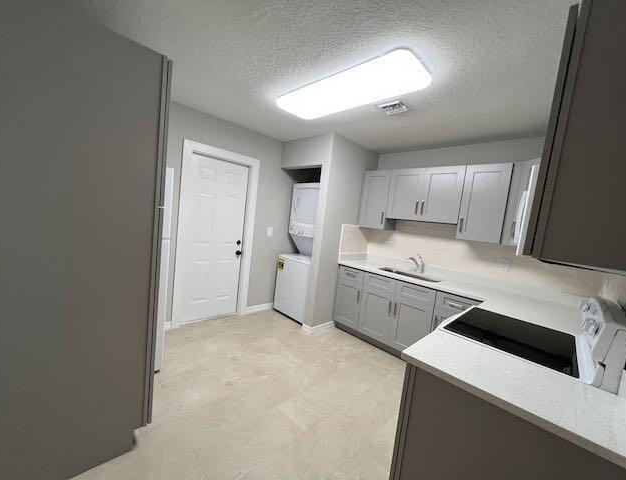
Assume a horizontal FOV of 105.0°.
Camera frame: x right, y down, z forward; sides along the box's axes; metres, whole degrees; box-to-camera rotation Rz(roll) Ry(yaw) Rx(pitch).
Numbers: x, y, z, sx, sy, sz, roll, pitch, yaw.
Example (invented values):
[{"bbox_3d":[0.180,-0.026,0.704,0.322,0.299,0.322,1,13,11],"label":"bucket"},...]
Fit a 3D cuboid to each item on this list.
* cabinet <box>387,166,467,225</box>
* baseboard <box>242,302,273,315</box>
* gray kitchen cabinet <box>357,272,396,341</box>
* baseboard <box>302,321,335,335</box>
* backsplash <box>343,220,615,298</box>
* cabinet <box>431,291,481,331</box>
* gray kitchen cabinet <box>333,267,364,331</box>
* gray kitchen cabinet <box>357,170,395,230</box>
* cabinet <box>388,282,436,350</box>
[{"bbox_3d":[1.369,-0.516,2.892,0.322,0.606,0.835,2,7,-44],"label":"cabinet"},{"bbox_3d":[-0.794,1.021,3.598,0.486,0.089,0.025,2,7,-44],"label":"baseboard"},{"bbox_3d":[0.969,0.821,3.041,0.635,0.801,0.432,2,7,-44],"label":"gray kitchen cabinet"},{"bbox_3d":[0.089,1.149,3.228,0.445,0.091,0.177,2,7,-44],"label":"baseboard"},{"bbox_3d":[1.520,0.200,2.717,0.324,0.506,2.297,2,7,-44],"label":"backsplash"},{"bbox_3d":[1.541,0.934,2.454,0.635,0.801,0.419,2,7,-44],"label":"cabinet"},{"bbox_3d":[0.682,0.764,3.335,0.635,0.801,0.397,2,7,-44],"label":"gray kitchen cabinet"},{"bbox_3d":[0.933,-0.528,3.338,0.322,0.754,0.405,2,7,-44],"label":"gray kitchen cabinet"},{"bbox_3d":[1.257,0.878,2.745,0.635,0.801,0.402,2,7,-44],"label":"cabinet"}]

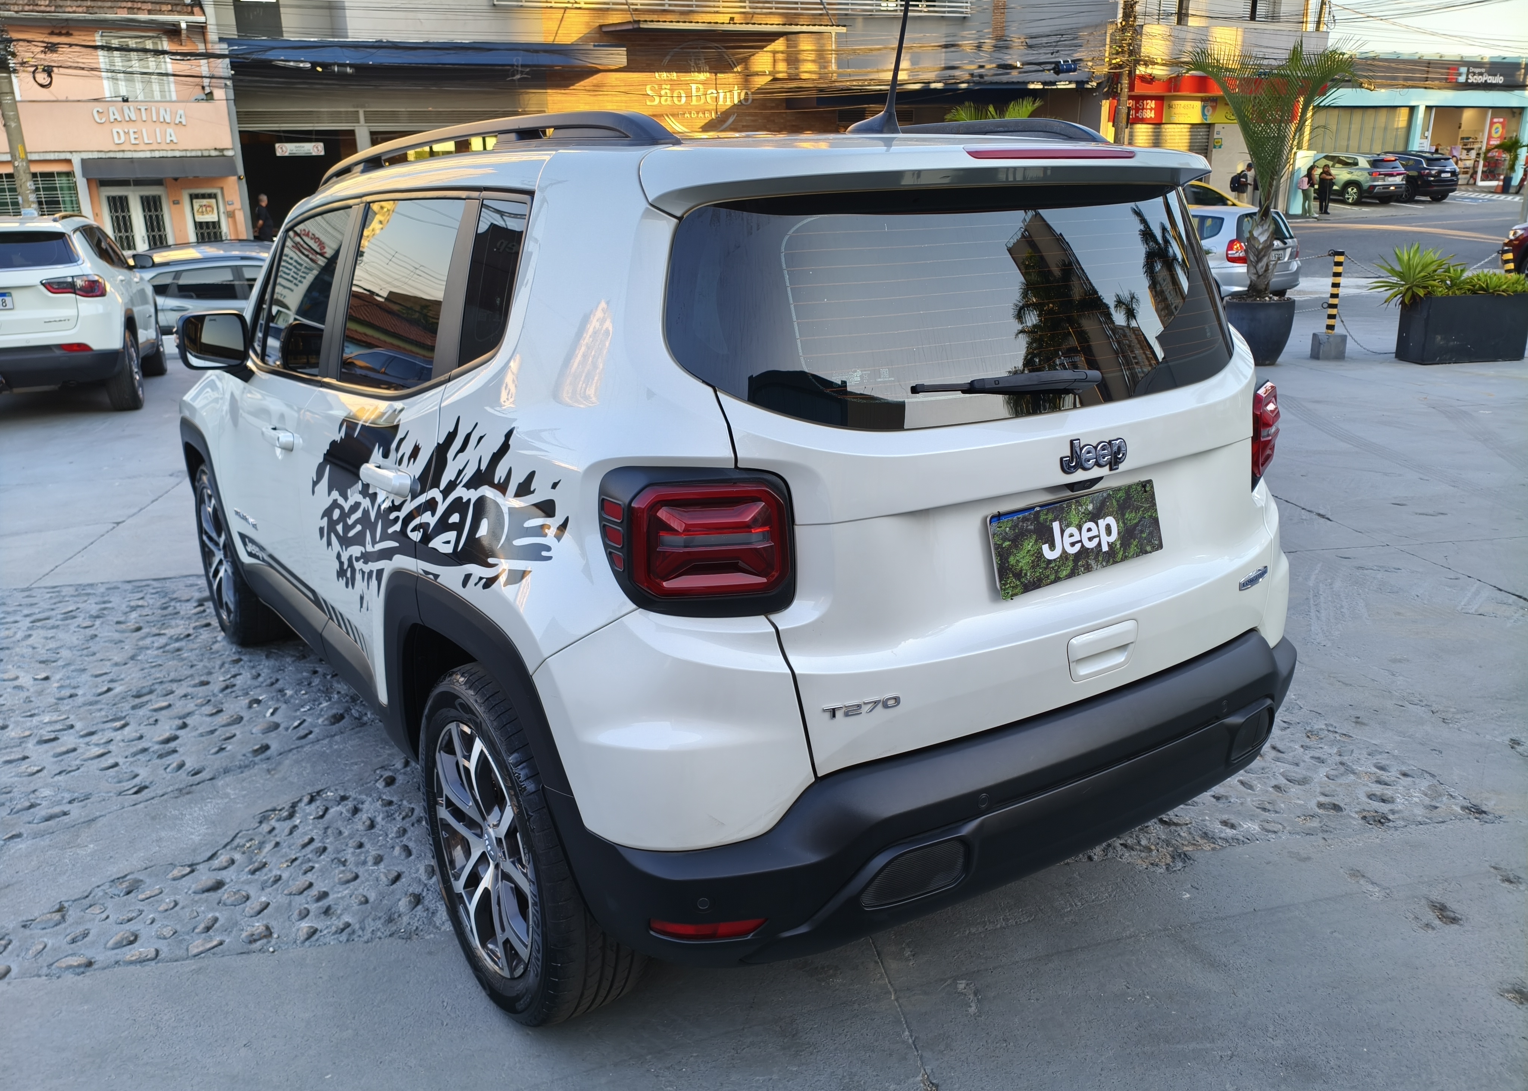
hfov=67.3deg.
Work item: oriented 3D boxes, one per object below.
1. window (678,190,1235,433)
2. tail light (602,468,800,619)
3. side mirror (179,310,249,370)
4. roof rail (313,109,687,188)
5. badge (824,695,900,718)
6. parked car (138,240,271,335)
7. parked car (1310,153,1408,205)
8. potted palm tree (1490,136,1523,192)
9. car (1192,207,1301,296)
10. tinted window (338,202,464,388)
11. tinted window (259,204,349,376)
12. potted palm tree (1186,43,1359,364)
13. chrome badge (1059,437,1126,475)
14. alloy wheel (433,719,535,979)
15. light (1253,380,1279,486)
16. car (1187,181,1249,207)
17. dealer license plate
[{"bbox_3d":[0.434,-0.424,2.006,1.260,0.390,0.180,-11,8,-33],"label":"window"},{"bbox_3d":[-0.089,-0.009,1.635,0.260,0.220,0.160,-6,11,-19],"label":"tail light"},{"bbox_3d":[-1.602,-0.595,3.354,0.200,0.185,0.150,-11,18,-34],"label":"side mirror"},{"bbox_3d":[-0.702,-0.857,2.509,0.060,0.090,2.000,-11,18,-34],"label":"roof rail"},{"bbox_3d":[0.147,0.239,1.710,0.134,0.021,0.006,-8,20,-25],"label":"badge"},{"bbox_3d":[-6.172,-3.020,14.750,4.350,1.600,1.790,-3,18,-7],"label":"parked car"},{"bbox_3d":[19.550,-12.351,38.766,1.790,1.630,4.330,-6,19,-16],"label":"parked car"},{"bbox_3d":[29.137,-14.931,45.000,1.100,2.200,1.100,-1,15,0],"label":"potted palm tree"},{"bbox_3d":[7.939,-5.519,21.251,1.675,1.525,3.830,-8,19,-21],"label":"car"},{"bbox_3d":[-0.791,-0.531,2.455,0.055,0.390,0.650,-1,12,-36],"label":"tinted window"},{"bbox_3d":[-1.240,-0.683,3.075,0.030,0.430,0.660,6,9,-37],"label":"tinted window"},{"bbox_3d":[4.739,-3.356,11.261,1.750,3.100,1.600,-1,18,0],"label":"potted palm tree"},{"bbox_3d":[0.550,-0.151,1.920,0.160,0.061,0.016,-11,8,-34],"label":"chrome badge"},{"bbox_3d":[-0.467,0.563,2.236,0.190,0.490,0.490,-11,18,-34],"label":"alloy wheel"},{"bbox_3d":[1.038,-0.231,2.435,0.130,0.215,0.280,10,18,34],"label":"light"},{"bbox_3d":[10.703,-8.097,28.000,4.100,1.480,1.720,-2,15,-4],"label":"car"},{"bbox_3d":[0.543,-0.016,1.963,0.400,0.130,0.012,-13,6,-32],"label":"dealer license plate"}]

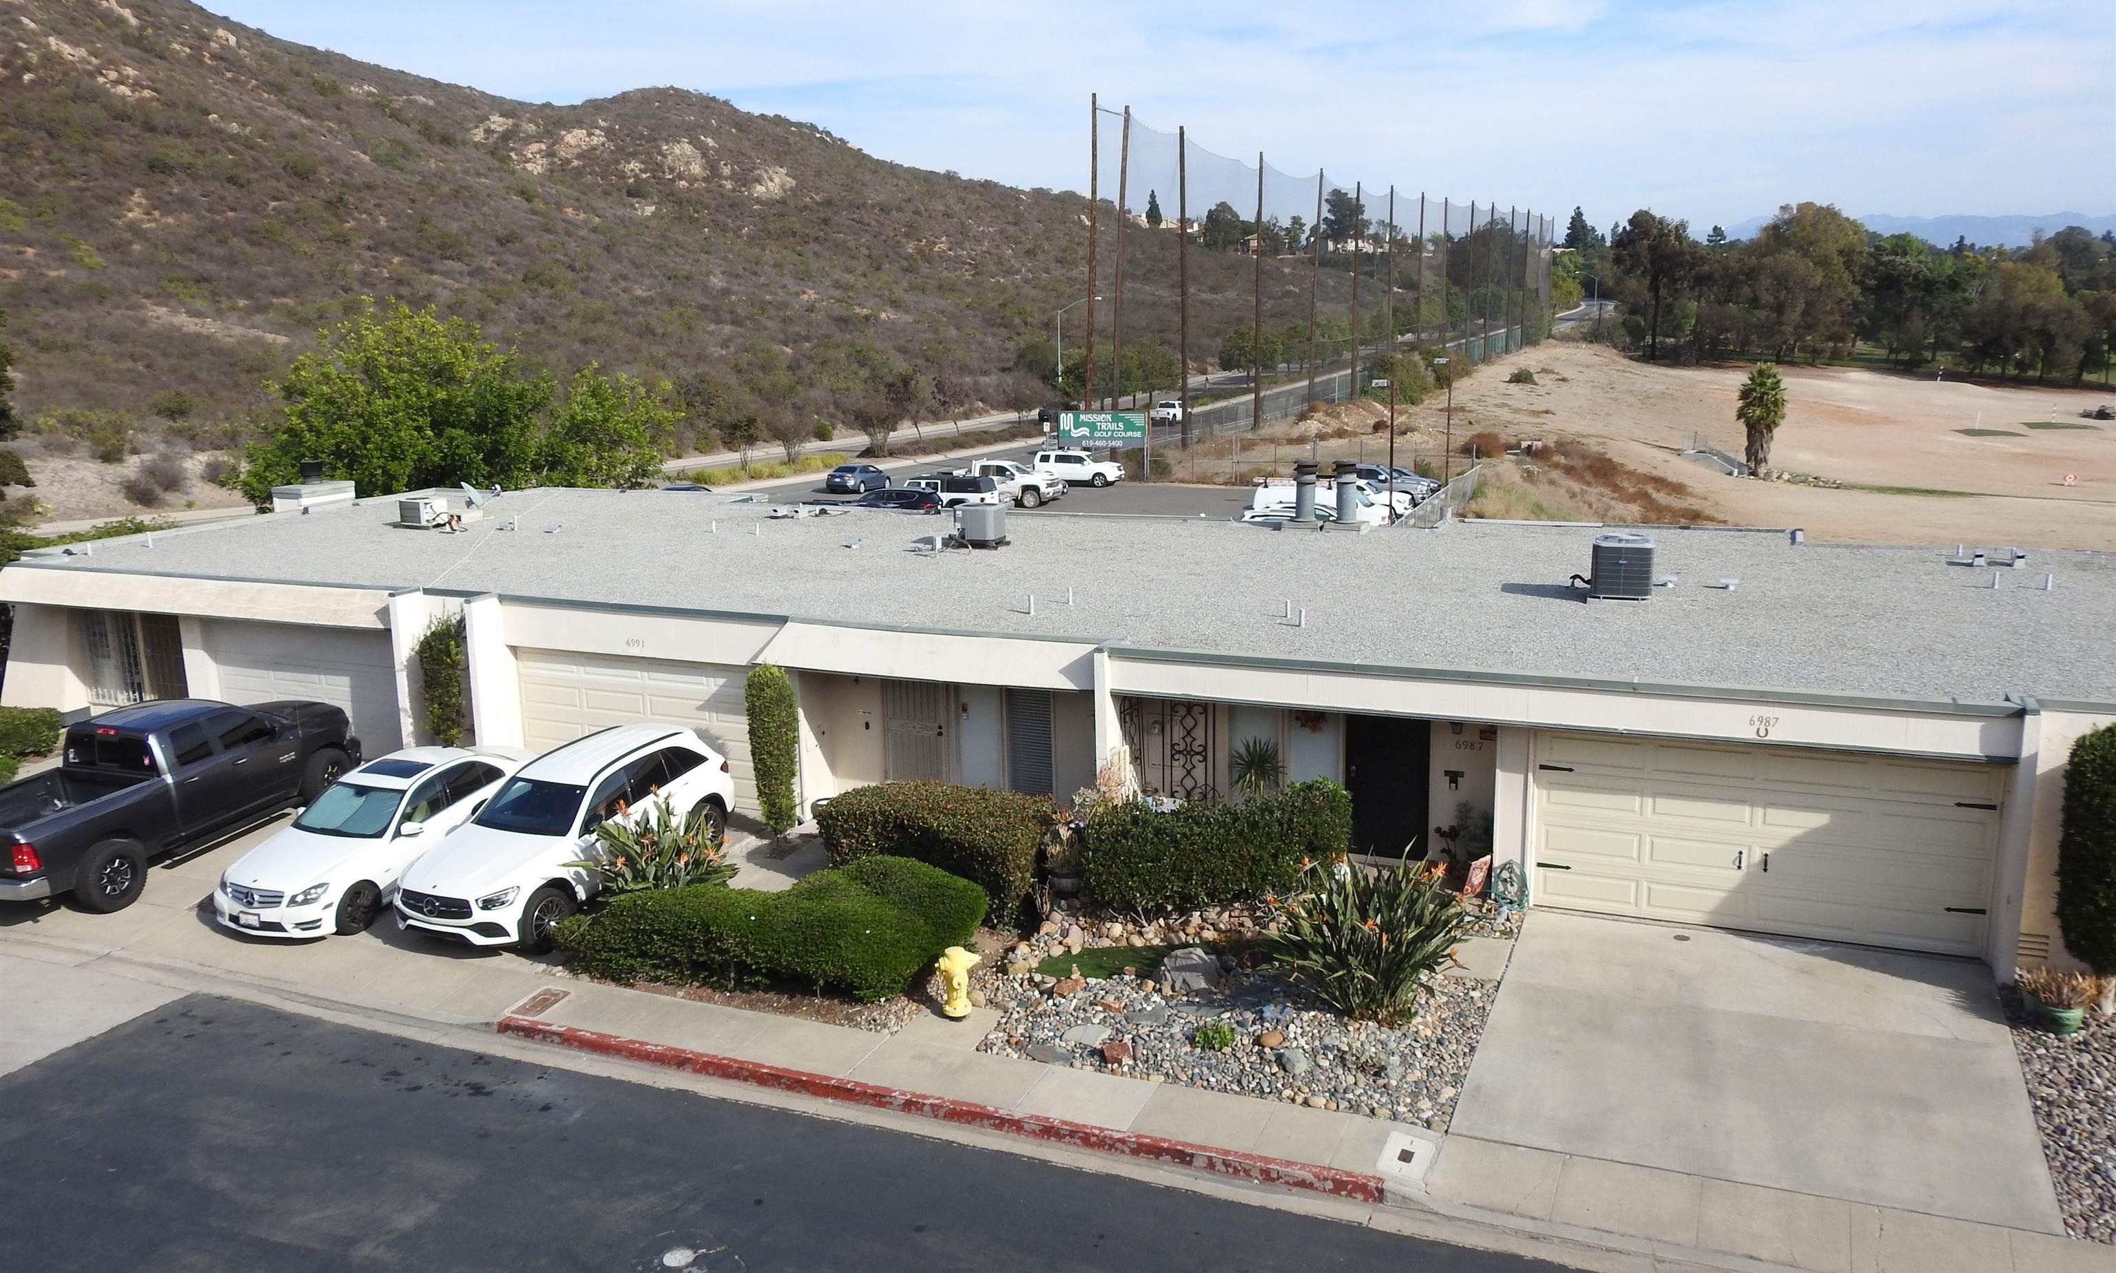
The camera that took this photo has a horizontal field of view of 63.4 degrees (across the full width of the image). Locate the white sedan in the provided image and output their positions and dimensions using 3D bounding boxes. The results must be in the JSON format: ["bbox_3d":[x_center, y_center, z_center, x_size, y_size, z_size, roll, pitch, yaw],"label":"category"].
[{"bbox_3d":[-8.532,2.448,22.037,1.800,1.450,4.580,4,16,25],"label":"white sedan"}]

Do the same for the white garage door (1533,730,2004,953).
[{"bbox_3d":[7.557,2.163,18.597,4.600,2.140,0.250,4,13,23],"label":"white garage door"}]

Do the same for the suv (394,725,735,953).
[{"bbox_3d":[-5.973,2.353,20.974,1.900,1.640,4.660,4,16,25],"label":"suv"}]

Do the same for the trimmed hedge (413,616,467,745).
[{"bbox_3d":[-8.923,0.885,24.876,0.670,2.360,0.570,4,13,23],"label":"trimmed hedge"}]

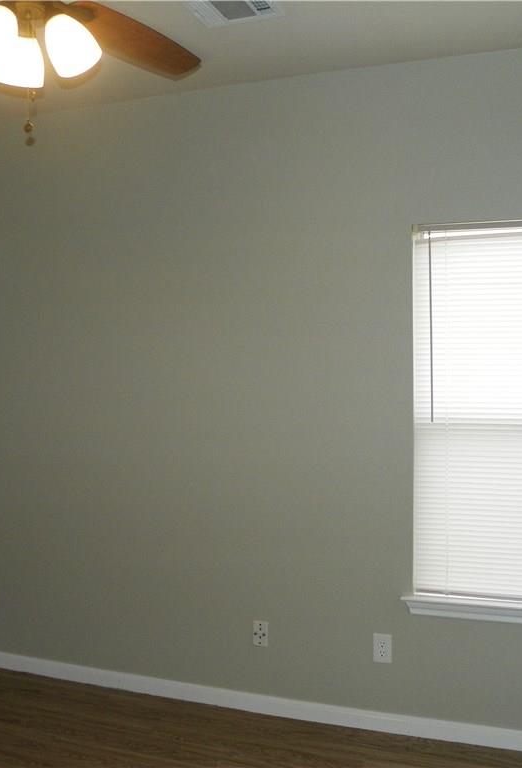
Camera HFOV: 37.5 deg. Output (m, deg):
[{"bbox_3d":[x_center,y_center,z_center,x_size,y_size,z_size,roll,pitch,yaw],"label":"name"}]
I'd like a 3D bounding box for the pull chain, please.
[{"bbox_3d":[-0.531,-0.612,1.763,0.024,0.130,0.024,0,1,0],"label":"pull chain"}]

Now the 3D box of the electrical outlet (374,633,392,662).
[{"bbox_3d":[0.501,1.089,3.166,0.075,0.118,0.010,0,1,20],"label":"electrical outlet"}]

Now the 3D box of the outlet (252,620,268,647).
[{"bbox_3d":[-0.002,1.089,3.353,0.070,0.112,0.010,0,1,20],"label":"outlet"}]

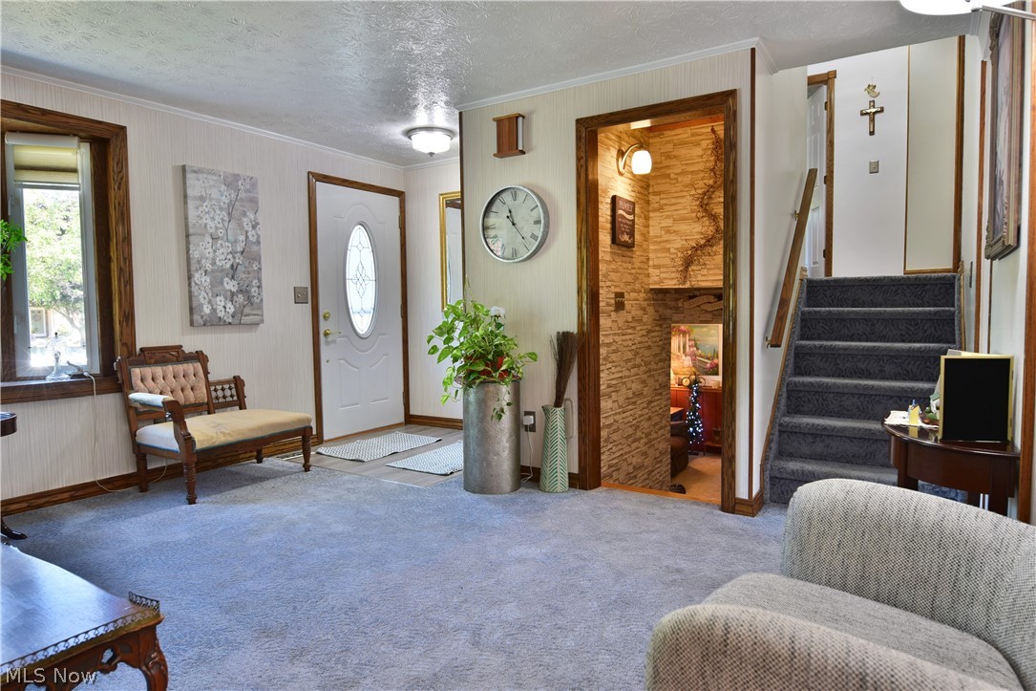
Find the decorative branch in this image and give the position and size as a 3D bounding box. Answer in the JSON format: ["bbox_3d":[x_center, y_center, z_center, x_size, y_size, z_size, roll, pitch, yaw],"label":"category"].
[{"bbox_3d":[1.172,-0.896,3.912,0.340,0.990,0.100,1,5,33],"label":"decorative branch"}]

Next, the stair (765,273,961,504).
[{"bbox_3d":[1.983,0.192,3.409,0.856,1.194,1.244,1,5,34],"label":"stair"}]

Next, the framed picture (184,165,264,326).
[{"bbox_3d":[-1.991,-0.654,4.112,0.038,1.035,0.505,2,4,35],"label":"framed picture"}]

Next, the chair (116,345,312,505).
[{"bbox_3d":[-1.838,0.418,3.786,0.660,0.860,1.000,2,4,35],"label":"chair"}]

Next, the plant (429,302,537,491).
[{"bbox_3d":[-0.209,0.277,3.508,0.560,1.100,0.480,1,5,33],"label":"plant"}]

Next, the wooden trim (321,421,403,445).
[{"bbox_3d":[-1.293,0.741,5.178,0.035,0.030,0.900,2,4,35],"label":"wooden trim"}]

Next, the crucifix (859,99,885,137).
[{"bbox_3d":[3.420,-2.194,5.835,0.190,0.335,0.030,1,5,34],"label":"crucifix"}]

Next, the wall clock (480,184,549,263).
[{"bbox_3d":[-0.024,-0.709,3.550,0.444,0.444,0.058,1,5,33],"label":"wall clock"}]

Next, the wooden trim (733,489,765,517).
[{"bbox_3d":[1.172,0.788,3.058,0.090,0.086,0.203,1,5,34],"label":"wooden trim"}]

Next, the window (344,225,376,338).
[{"bbox_3d":[-1.321,-0.544,5.131,0.035,0.950,0.340,2,4,35],"label":"window"}]

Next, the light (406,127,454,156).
[{"bbox_3d":[-0.660,-1.499,4.522,0.355,0.160,0.355,-1,3,0],"label":"light"}]

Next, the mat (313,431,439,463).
[{"bbox_3d":[-1.055,0.773,4.704,0.530,0.013,0.845,2,4,35],"label":"mat"}]

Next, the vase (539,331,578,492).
[{"bbox_3d":[0.218,0.376,3.399,0.200,0.900,0.170,0,4,17],"label":"vase"}]

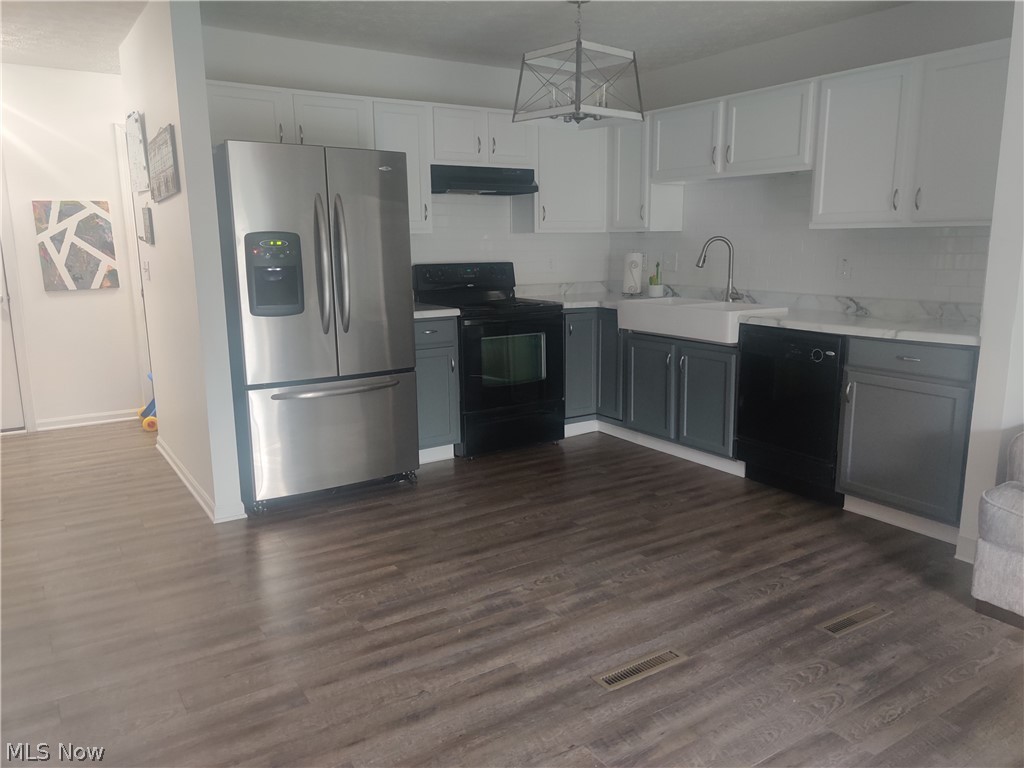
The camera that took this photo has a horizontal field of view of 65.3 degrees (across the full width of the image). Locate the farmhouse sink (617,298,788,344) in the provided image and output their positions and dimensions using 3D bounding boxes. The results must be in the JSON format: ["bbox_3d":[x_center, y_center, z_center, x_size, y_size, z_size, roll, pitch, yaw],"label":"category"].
[{"bbox_3d":[1.106,-0.387,4.723,0.475,0.175,0.945,-7,12,-32],"label":"farmhouse sink"}]

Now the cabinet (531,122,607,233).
[{"bbox_3d":[0.329,-1.431,5.507,0.615,0.762,0.325,-7,12,-32],"label":"cabinet"}]

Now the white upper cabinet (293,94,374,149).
[{"bbox_3d":[-1.068,-1.452,4.581,0.460,0.363,0.315,-7,12,-32],"label":"white upper cabinet"}]

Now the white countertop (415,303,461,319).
[{"bbox_3d":[-0.634,-0.446,4.866,0.370,0.041,0.641,-7,12,-32],"label":"white countertop"}]

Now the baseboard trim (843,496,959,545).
[{"bbox_3d":[1.785,0.615,3.673,0.016,0.082,0.568,-7,12,-32],"label":"baseboard trim"}]

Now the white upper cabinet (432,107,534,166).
[{"bbox_3d":[-0.249,-1.556,5.098,0.762,0.359,0.315,-7,12,-32],"label":"white upper cabinet"}]

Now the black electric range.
[{"bbox_3d":[-0.152,-0.182,5.154,0.755,1.153,0.690,-7,12,-32],"label":"black electric range"}]

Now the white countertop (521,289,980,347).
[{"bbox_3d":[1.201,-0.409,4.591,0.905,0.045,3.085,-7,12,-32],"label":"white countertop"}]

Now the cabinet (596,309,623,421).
[{"bbox_3d":[0.893,-0.139,5.394,0.592,0.782,0.270,-7,12,-32],"label":"cabinet"}]

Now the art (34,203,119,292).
[{"bbox_3d":[-3.104,-0.988,5.703,0.485,0.612,0.030,-7,12,-32],"label":"art"}]

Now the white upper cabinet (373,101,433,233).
[{"bbox_3d":[-0.721,-1.299,4.835,0.363,0.762,0.315,-7,12,-32],"label":"white upper cabinet"}]

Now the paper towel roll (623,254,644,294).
[{"bbox_3d":[0.855,-0.781,5.708,0.150,0.295,0.150,0,10,0],"label":"paper towel roll"}]

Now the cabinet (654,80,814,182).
[{"bbox_3d":[1.361,-1.442,4.703,0.305,0.467,1.253,-7,12,-32],"label":"cabinet"}]

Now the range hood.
[{"bbox_3d":[-0.235,-1.300,5.126,0.762,0.154,0.360,-7,12,-32],"label":"range hood"}]

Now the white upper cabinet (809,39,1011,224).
[{"bbox_3d":[1.970,-1.128,3.766,0.315,0.762,1.070,-7,12,-32],"label":"white upper cabinet"}]

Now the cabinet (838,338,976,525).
[{"bbox_3d":[1.989,0.165,3.722,0.607,0.797,0.605,-7,12,-32],"label":"cabinet"}]

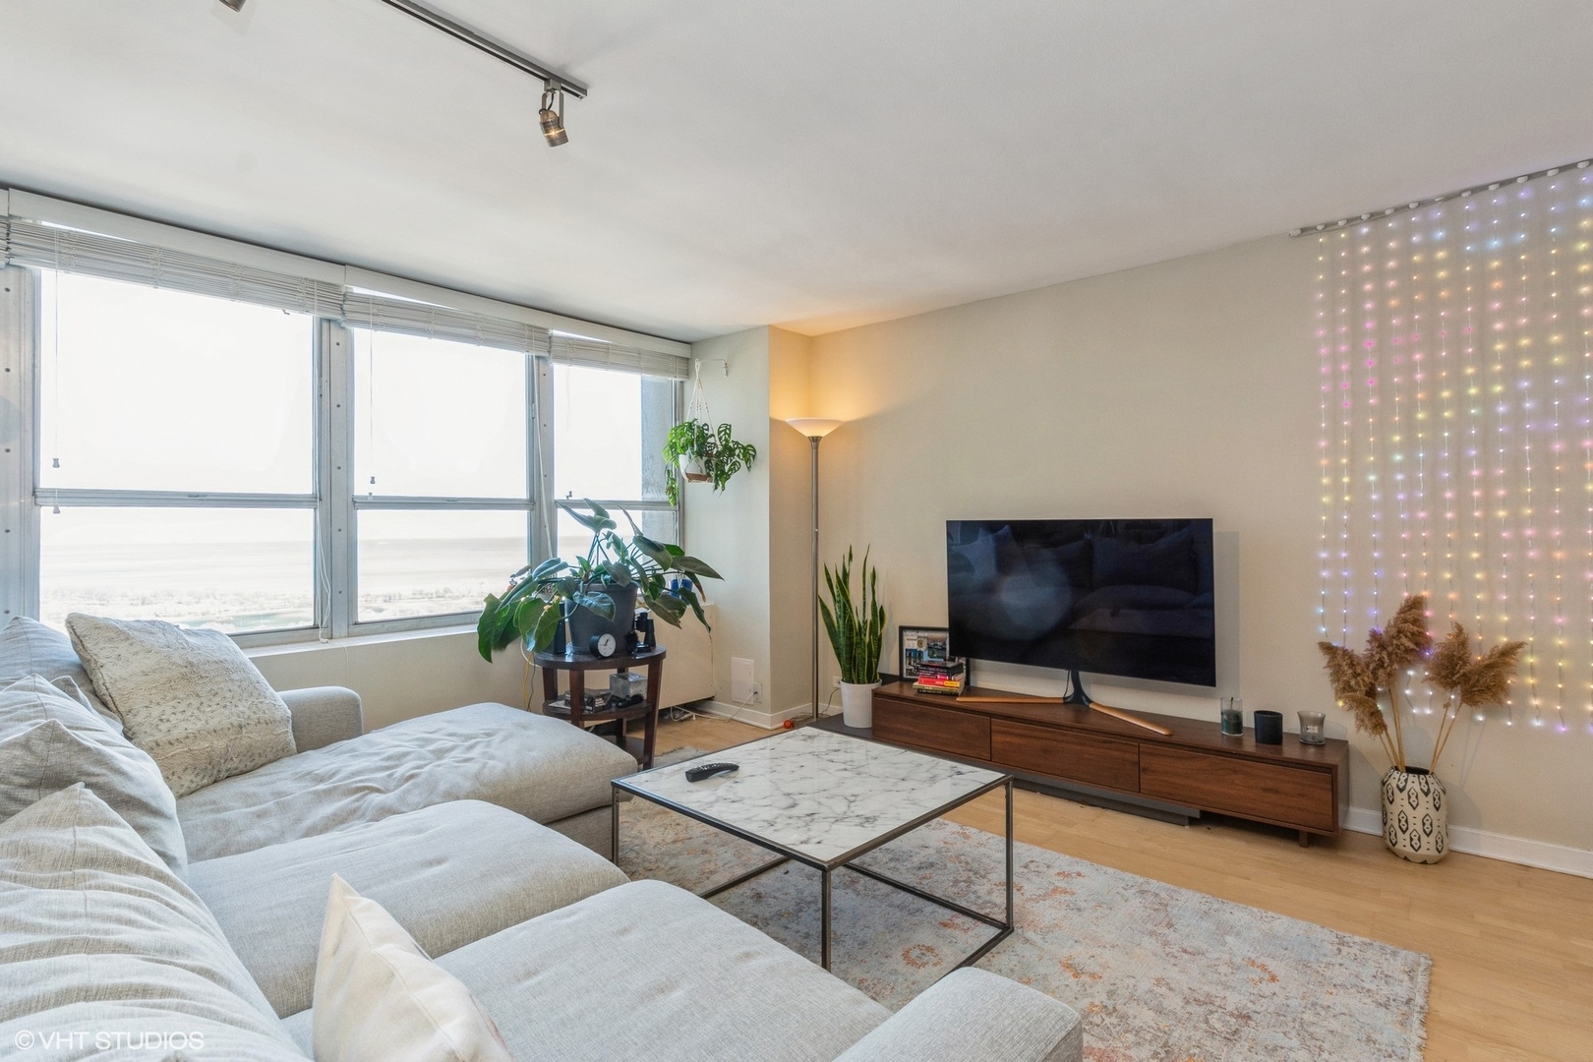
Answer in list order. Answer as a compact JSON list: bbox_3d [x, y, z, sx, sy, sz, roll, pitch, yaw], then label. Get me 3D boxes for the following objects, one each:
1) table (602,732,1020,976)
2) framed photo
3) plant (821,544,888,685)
[{"bbox_3d":[0.055,0.980,2.000,0.845,0.474,0.845,0,1,44],"label":"table"},{"bbox_3d":[0.772,0.700,3.740,0.422,0.315,0.035,0,0,36],"label":"framed photo"},{"bbox_3d":[0.326,0.491,3.821,0.380,0.796,0.330,0,0,0],"label":"plant"}]

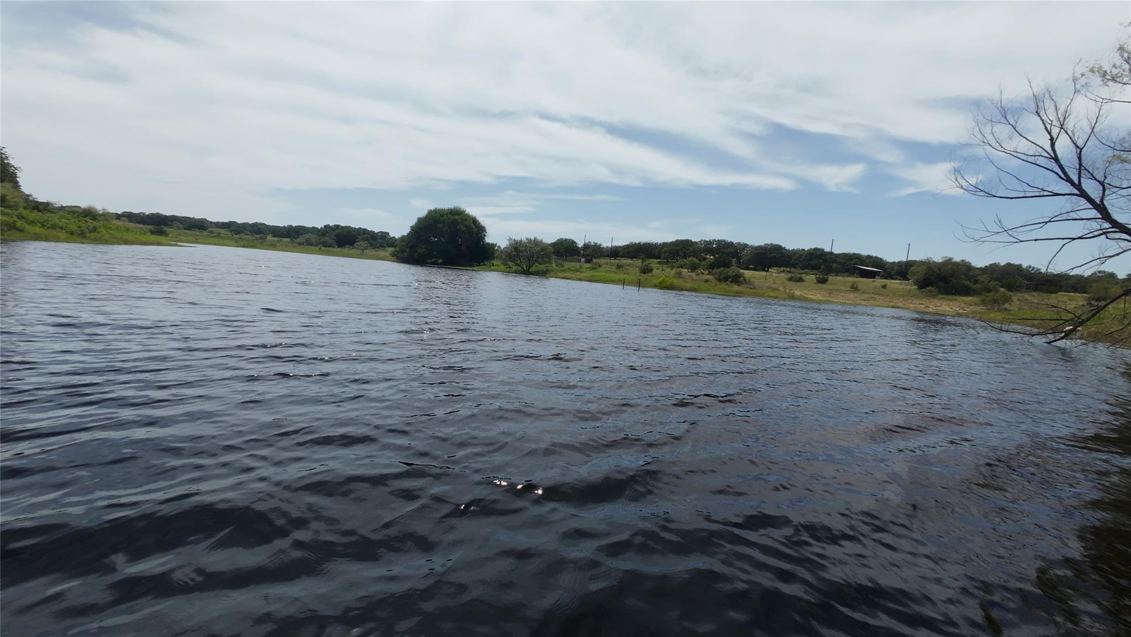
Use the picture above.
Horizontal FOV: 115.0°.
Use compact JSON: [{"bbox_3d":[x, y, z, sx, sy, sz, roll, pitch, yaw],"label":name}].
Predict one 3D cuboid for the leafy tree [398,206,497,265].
[{"bbox_3d":[-17.694,-11.957,52.926,14.000,8.730,13.000,1,9,-19],"label":"leafy tree"}]

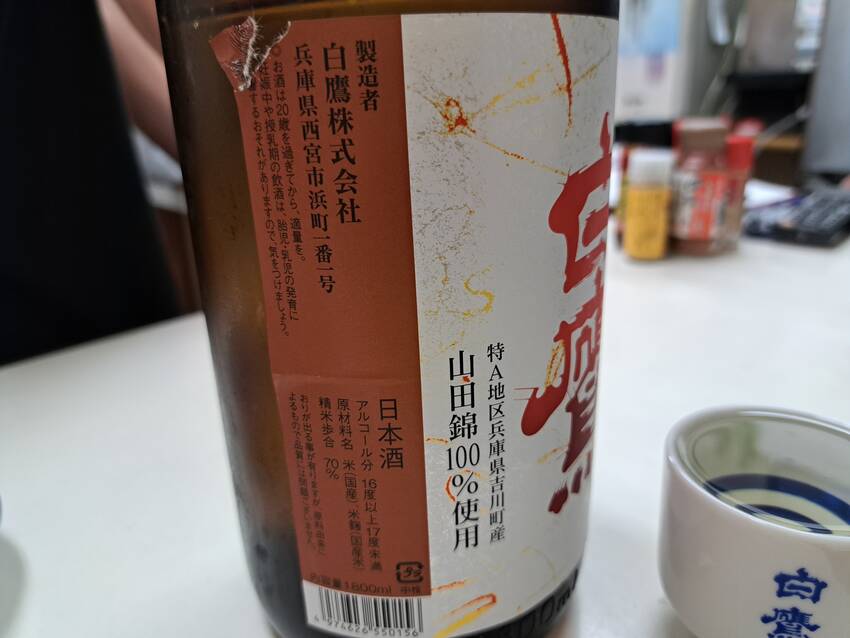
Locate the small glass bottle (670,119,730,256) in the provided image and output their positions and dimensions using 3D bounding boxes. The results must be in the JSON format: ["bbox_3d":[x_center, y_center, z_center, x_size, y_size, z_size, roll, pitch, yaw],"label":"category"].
[{"bbox_3d":[0.267,-0.129,0.576,0.051,0.124,0.051,6,21,24],"label":"small glass bottle"}]

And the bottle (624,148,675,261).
[{"bbox_3d":[0.214,-0.111,0.567,0.043,0.099,0.043,5,20,20],"label":"bottle"}]

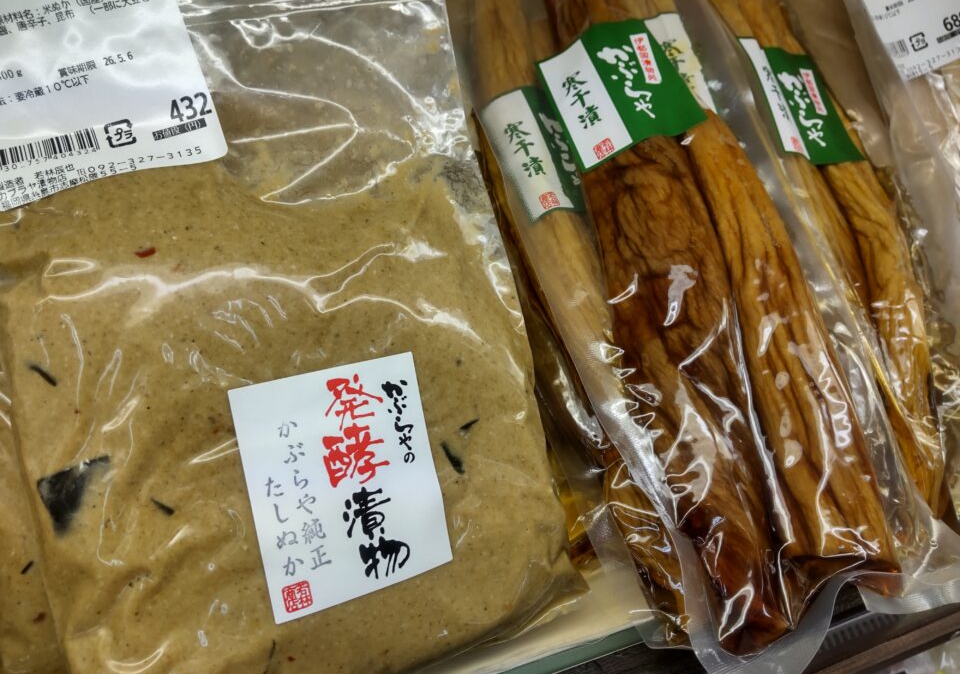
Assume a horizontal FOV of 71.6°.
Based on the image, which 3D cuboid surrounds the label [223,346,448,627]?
[{"bbox_3d":[-0.038,0.041,0.191,0.053,0.004,0.064,-12,91,-26],"label":"label"}]

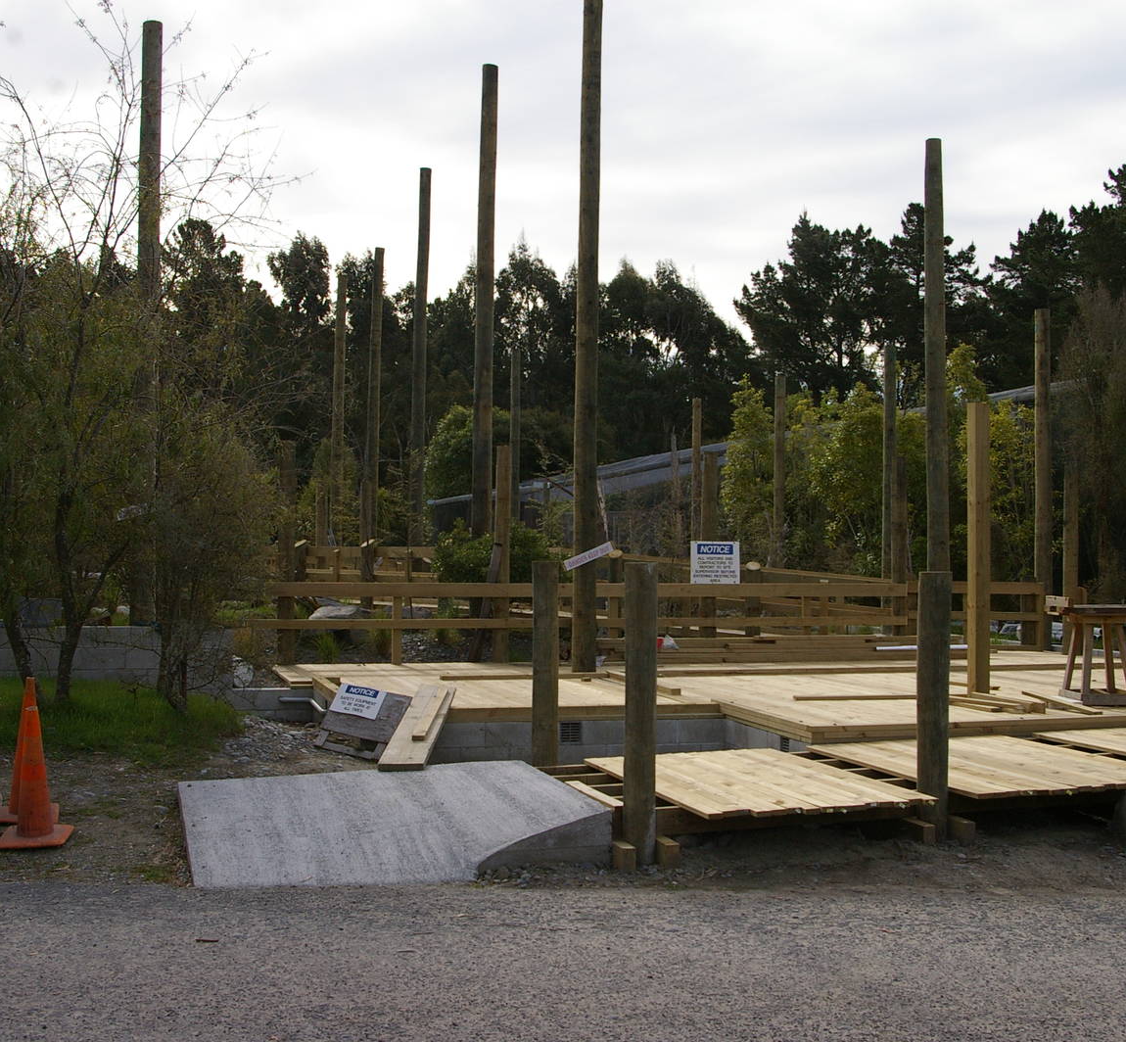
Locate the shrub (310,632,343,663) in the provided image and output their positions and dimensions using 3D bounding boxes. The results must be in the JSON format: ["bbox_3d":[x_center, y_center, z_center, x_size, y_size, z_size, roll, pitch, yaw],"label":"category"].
[{"bbox_3d":[-2.580,1.373,16.100,0.340,0.360,0.340,1,-1,-18],"label":"shrub"}]

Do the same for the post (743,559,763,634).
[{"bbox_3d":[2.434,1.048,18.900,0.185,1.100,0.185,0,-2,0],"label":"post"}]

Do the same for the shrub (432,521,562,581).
[{"bbox_3d":[-0.755,0.469,17.700,1.480,0.980,1.300,1,-1,-18],"label":"shrub"}]

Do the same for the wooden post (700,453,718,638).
[{"bbox_3d":[1.920,0.418,19.400,0.160,2.650,0.160,1,-2,-15],"label":"wooden post"}]

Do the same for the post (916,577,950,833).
[{"bbox_3d":[2.169,1.073,8.638,0.174,1.560,0.174,1,-1,0],"label":"post"}]

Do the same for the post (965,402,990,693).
[{"bbox_3d":[3.567,0.238,12.710,0.140,2.520,0.140,1,-1,-18],"label":"post"}]

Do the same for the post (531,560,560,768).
[{"bbox_3d":[-0.119,1.030,9.718,0.172,1.520,0.172,1,-1,0],"label":"post"}]

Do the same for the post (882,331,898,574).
[{"bbox_3d":[5.372,-0.523,24.300,0.200,4.750,0.200,0,-2,0],"label":"post"}]

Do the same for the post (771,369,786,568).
[{"bbox_3d":[3.494,-0.704,23.973,0.190,3.440,0.190,1,-1,-18],"label":"post"}]

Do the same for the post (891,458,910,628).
[{"bbox_3d":[3.962,0.401,17.382,0.172,2.300,0.172,1,-1,-18],"label":"post"}]

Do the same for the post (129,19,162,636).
[{"bbox_3d":[-4.151,-1.972,14.700,0.230,6.000,0.230,0,-2,0],"label":"post"}]

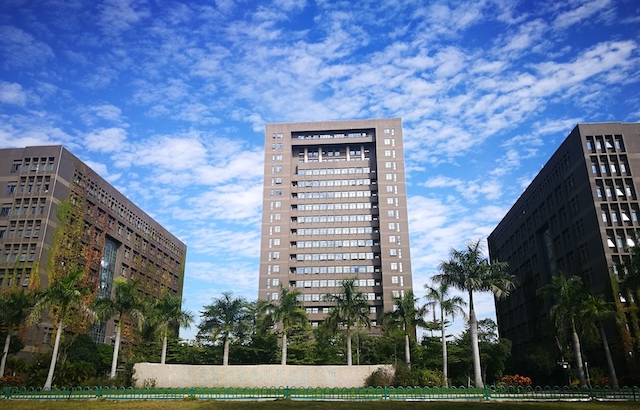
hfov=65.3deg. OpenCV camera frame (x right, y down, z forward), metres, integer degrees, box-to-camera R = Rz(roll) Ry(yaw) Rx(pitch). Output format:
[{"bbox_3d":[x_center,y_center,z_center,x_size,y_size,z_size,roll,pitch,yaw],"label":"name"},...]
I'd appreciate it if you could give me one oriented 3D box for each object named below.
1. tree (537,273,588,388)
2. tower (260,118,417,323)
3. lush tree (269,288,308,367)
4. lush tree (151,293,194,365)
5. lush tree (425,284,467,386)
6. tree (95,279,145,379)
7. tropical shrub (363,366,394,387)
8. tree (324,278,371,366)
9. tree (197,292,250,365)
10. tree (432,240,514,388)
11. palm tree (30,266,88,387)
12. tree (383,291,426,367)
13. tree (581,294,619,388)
[{"bbox_3d":[17.925,8.937,36.130,3.762,8.223,3.762,0,-20,0],"label":"tree"},{"bbox_3d":[4.978,14.656,144.370,39.699,73.801,25.000,-2,-20,5],"label":"tower"},{"bbox_3d":[-2.841,10.405,39.853,3.653,8.168,3.653,0,-20,0],"label":"lush tree"},{"bbox_3d":[-13.450,11.790,44.720,4.130,7.740,4.050,0,-21,0],"label":"lush tree"},{"bbox_3d":[9.043,9.024,35.034,3.086,7.372,3.086,0,-20,0],"label":"lush tree"},{"bbox_3d":[-16.390,9.850,40.110,4.090,8.160,4.010,0,-21,0],"label":"tree"},{"bbox_3d":[4.070,11.700,34.060,2.050,1.420,1.750,0,-21,0],"label":"tropical shrub"},{"bbox_3d":[2.530,11.090,44.980,4.230,9.240,4.140,0,-21,0],"label":"tree"},{"bbox_3d":[-7.942,10.936,40.723,4.324,7.771,4.324,0,-20,0],"label":"tree"},{"bbox_3d":[9.510,6.330,30.210,5.080,8.850,4.980,0,-21,0],"label":"tree"},{"bbox_3d":[-18.240,8.300,34.280,4.560,8.190,4.470,0,-21,0],"label":"palm tree"},{"bbox_3d":[7.540,11.450,43.780,4.040,7.760,3.960,0,-21,0],"label":"tree"},{"bbox_3d":[20.683,9.844,36.331,2.960,6.657,2.960,0,-20,0],"label":"tree"}]

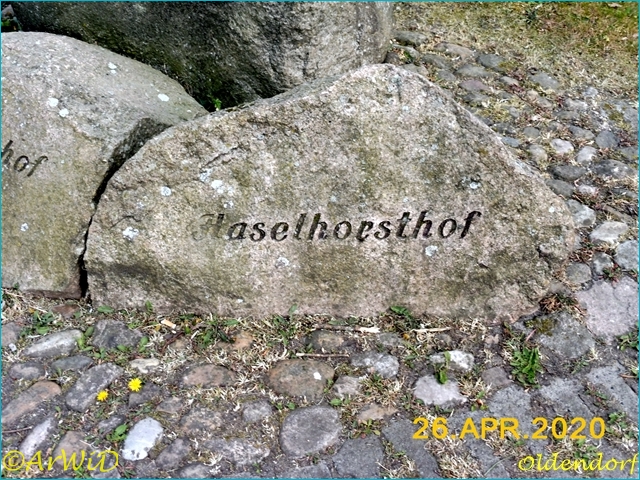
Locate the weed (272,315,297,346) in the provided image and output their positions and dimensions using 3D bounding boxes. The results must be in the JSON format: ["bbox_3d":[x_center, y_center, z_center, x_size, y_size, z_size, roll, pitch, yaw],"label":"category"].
[{"bbox_3d":[-0.075,0.191,1.830,0.051,0.046,0.050,0,38,0],"label":"weed"}]

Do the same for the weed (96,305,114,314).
[{"bbox_3d":[-0.470,0.152,1.905,0.039,0.014,0.024,0,38,0],"label":"weed"}]

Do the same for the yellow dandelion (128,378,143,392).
[{"bbox_3d":[-0.361,0.285,1.703,0.027,0.014,0.027,0,38,0],"label":"yellow dandelion"}]

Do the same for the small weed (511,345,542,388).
[{"bbox_3d":[0.416,0.255,1.751,0.062,0.042,0.066,0,38,0],"label":"small weed"}]

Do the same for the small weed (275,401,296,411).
[{"bbox_3d":[-0.067,0.322,1.689,0.043,0.013,0.022,0,38,0],"label":"small weed"}]

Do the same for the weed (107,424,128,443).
[{"bbox_3d":[-0.380,0.363,1.631,0.041,0.020,0.034,0,38,0],"label":"weed"}]

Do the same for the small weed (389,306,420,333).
[{"bbox_3d":[0.181,0.171,1.864,0.066,0.036,0.046,0,38,0],"label":"small weed"}]

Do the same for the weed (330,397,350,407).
[{"bbox_3d":[0.040,0.315,1.697,0.039,0.013,0.022,0,38,0],"label":"weed"}]

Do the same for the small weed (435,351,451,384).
[{"bbox_3d":[0.246,0.256,1.746,0.032,0.046,0.046,0,38,0],"label":"small weed"}]

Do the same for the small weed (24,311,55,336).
[{"bbox_3d":[-0.600,0.179,1.859,0.063,0.030,0.050,0,38,0],"label":"small weed"}]

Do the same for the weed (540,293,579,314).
[{"bbox_3d":[0.526,0.140,1.910,0.080,0.028,0.045,0,38,0],"label":"weed"}]

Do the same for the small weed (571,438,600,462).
[{"bbox_3d":[0.489,0.387,1.596,0.051,0.026,0.043,0,38,0],"label":"small weed"}]

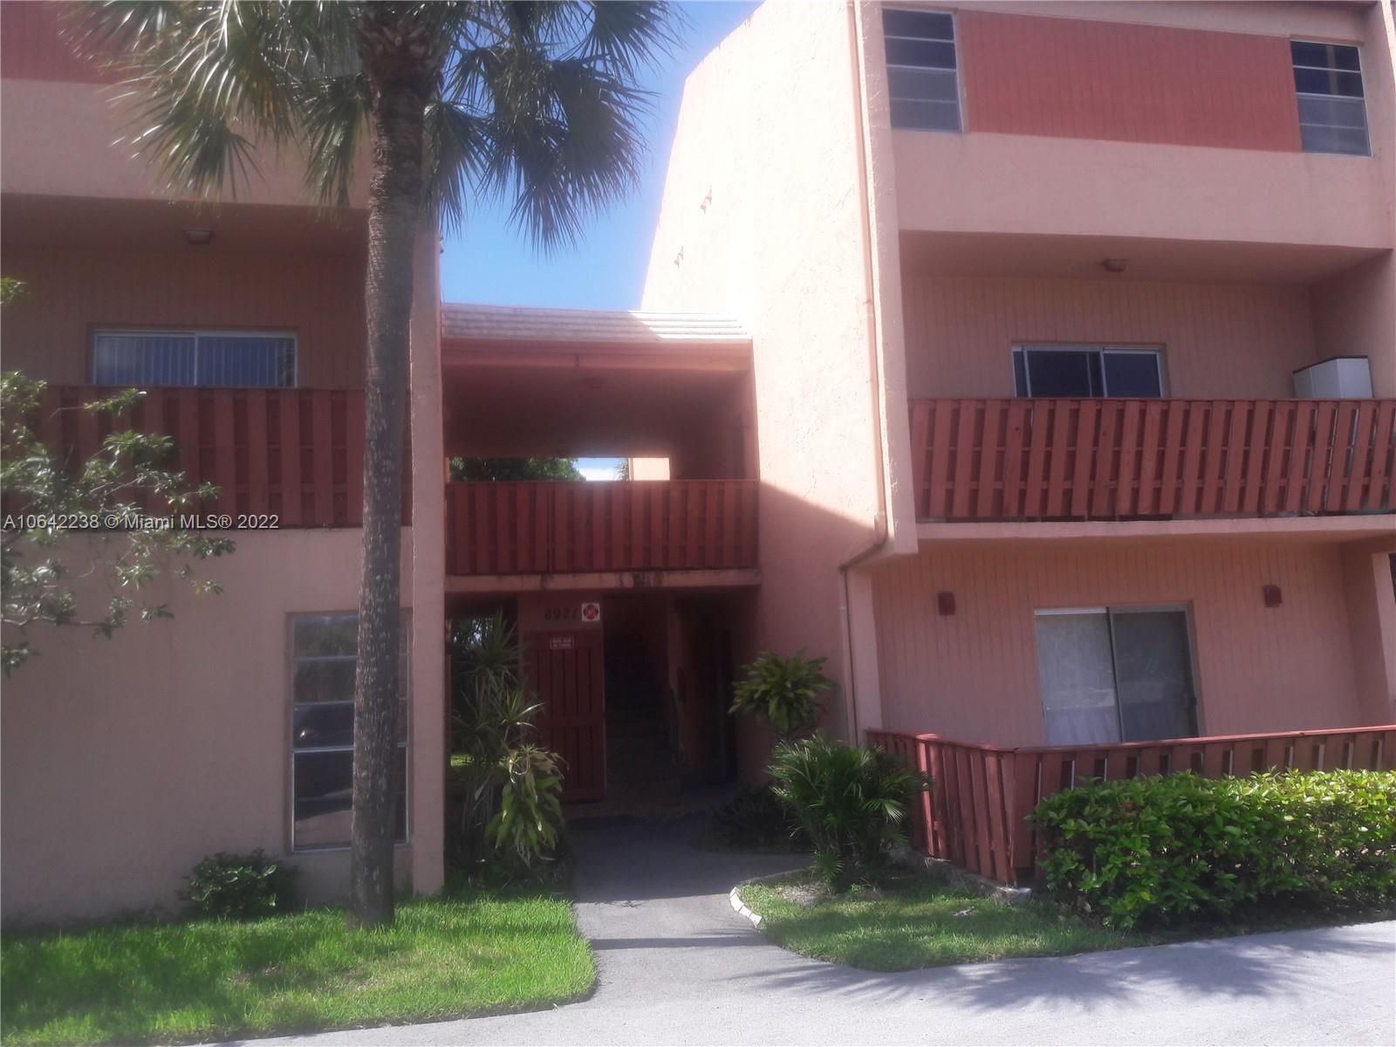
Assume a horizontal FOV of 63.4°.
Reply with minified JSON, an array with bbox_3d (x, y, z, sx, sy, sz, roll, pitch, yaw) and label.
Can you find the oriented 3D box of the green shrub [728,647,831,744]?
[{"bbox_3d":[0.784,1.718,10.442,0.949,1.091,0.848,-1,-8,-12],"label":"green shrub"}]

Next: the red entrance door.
[{"bbox_3d":[-1.555,2.245,13.196,0.929,2.000,0.071,-1,-8,-12],"label":"red entrance door"}]

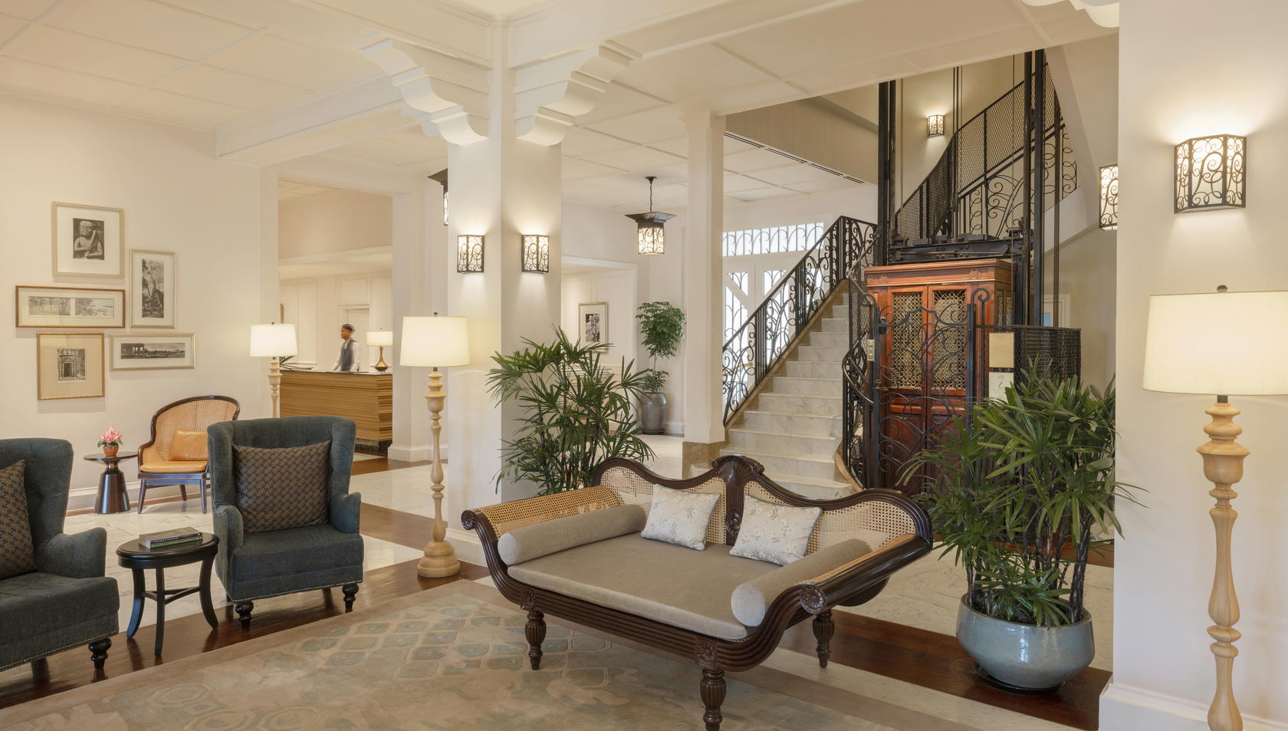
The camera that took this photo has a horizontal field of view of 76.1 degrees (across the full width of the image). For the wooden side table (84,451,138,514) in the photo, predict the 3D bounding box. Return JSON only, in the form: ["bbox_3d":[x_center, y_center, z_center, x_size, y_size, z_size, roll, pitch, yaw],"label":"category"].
[{"bbox_3d":[-4.766,1.044,7.361,0.485,0.475,0.485,2,3,40],"label":"wooden side table"}]

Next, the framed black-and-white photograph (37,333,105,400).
[{"bbox_3d":[-5.080,0.002,7.311,0.030,0.581,0.513,2,3,40],"label":"framed black-and-white photograph"}]

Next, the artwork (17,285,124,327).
[{"bbox_3d":[-5.020,-0.507,7.244,0.030,0.353,0.818,1,2,39],"label":"artwork"}]

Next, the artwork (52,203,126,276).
[{"bbox_3d":[-4.810,-1.072,7.146,0.030,0.636,0.544,1,2,39],"label":"artwork"}]

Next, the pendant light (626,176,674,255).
[{"bbox_3d":[0.087,-1.849,10.182,0.450,0.971,0.450,1,2,39],"label":"pendant light"}]

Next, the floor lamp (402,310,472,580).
[{"bbox_3d":[-1.339,0.510,5.351,0.457,1.660,0.457,0,2,-14],"label":"floor lamp"}]

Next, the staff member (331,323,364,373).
[{"bbox_3d":[-4.636,0.208,12.934,0.500,1.702,0.360,2,3,40],"label":"staff member"}]

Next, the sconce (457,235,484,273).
[{"bbox_3d":[-1.182,-0.758,5.552,0.213,0.243,0.095,1,2,39],"label":"sconce"}]

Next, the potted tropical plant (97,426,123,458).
[{"bbox_3d":[-4.687,0.666,7.237,0.220,0.275,0.220,-1,2,-33],"label":"potted tropical plant"}]

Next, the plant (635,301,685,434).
[{"bbox_3d":[0.203,0.024,12.937,0.780,2.070,0.780,0,2,0],"label":"plant"}]

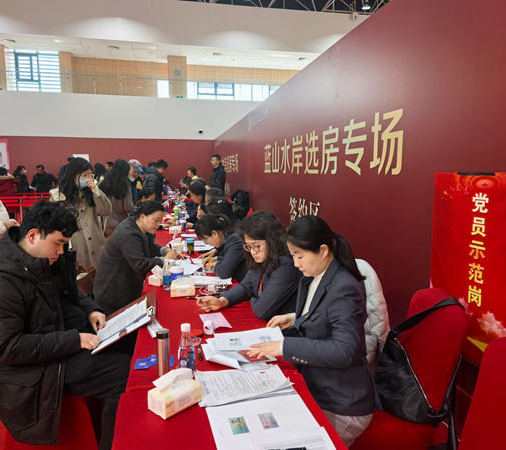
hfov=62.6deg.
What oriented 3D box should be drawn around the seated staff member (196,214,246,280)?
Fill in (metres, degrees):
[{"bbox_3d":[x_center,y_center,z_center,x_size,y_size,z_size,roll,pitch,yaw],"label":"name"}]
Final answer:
[{"bbox_3d":[-0.067,0.492,3.310,0.750,1.180,0.550,-1,7,-11],"label":"seated staff member"}]

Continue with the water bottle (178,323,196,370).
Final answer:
[{"bbox_3d":[-0.238,0.449,1.484,0.062,0.200,0.062,-2,7,-12],"label":"water bottle"}]

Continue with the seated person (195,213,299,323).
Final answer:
[{"bbox_3d":[0.069,0.551,2.533,0.760,1.260,0.580,-1,7,-11],"label":"seated person"}]

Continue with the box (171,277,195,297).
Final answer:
[{"bbox_3d":[-0.415,0.387,2.497,0.145,0.066,0.085,-2,7,-12],"label":"box"}]

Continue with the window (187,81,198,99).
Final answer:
[{"bbox_3d":[-3.200,-7.113,22.000,0.550,1.050,0.100,-2,7,-12],"label":"window"}]

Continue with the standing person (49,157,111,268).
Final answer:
[{"bbox_3d":[-1.381,0.244,3.437,0.360,1.600,0.460,7,10,43],"label":"standing person"}]

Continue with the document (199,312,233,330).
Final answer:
[{"bbox_3d":[-0.195,0.480,2.110,0.120,0.020,0.210,-1,7,-11],"label":"document"}]

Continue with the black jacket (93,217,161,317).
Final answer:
[{"bbox_3d":[-0.936,0.342,3.145,0.620,0.760,0.520,-2,8,-16],"label":"black jacket"}]

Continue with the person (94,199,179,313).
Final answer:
[{"bbox_3d":[-0.814,0.471,2.959,0.630,1.270,0.480,-1,7,-6],"label":"person"}]

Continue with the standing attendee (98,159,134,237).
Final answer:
[{"bbox_3d":[-1.467,0.112,4.499,0.500,1.630,0.380,4,8,28],"label":"standing attendee"}]

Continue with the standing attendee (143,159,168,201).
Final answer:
[{"bbox_3d":[-1.657,-0.201,6.734,0.420,1.680,0.520,-5,9,-36],"label":"standing attendee"}]

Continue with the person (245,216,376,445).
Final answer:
[{"bbox_3d":[0.162,0.620,1.690,0.600,1.300,0.470,-2,7,-12],"label":"person"}]

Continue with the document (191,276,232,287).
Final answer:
[{"bbox_3d":[-0.291,0.373,2.799,0.290,0.016,0.210,-2,7,-12],"label":"document"}]

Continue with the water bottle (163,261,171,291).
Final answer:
[{"bbox_3d":[-0.537,0.310,2.609,0.054,0.190,0.054,-2,7,-12],"label":"water bottle"}]

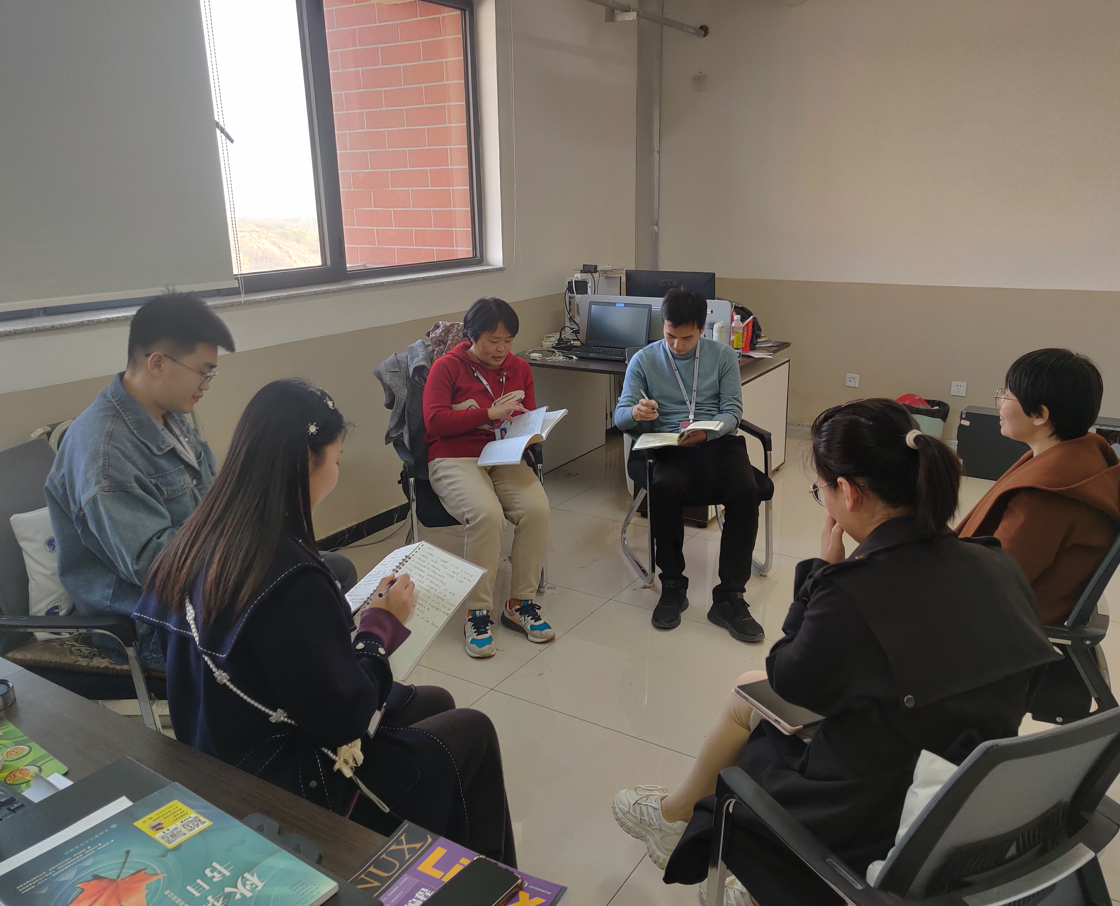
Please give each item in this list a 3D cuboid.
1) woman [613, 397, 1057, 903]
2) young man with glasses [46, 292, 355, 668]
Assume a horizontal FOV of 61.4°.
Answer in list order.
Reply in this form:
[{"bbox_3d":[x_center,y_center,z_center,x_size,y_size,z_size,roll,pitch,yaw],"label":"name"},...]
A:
[{"bbox_3d":[0.511,0.489,1.870,0.530,1.260,0.870,-8,18,-22],"label":"woman"},{"bbox_3d":[-0.980,0.236,2.666,0.790,1.340,0.560,-1,16,0],"label":"young man with glasses"}]

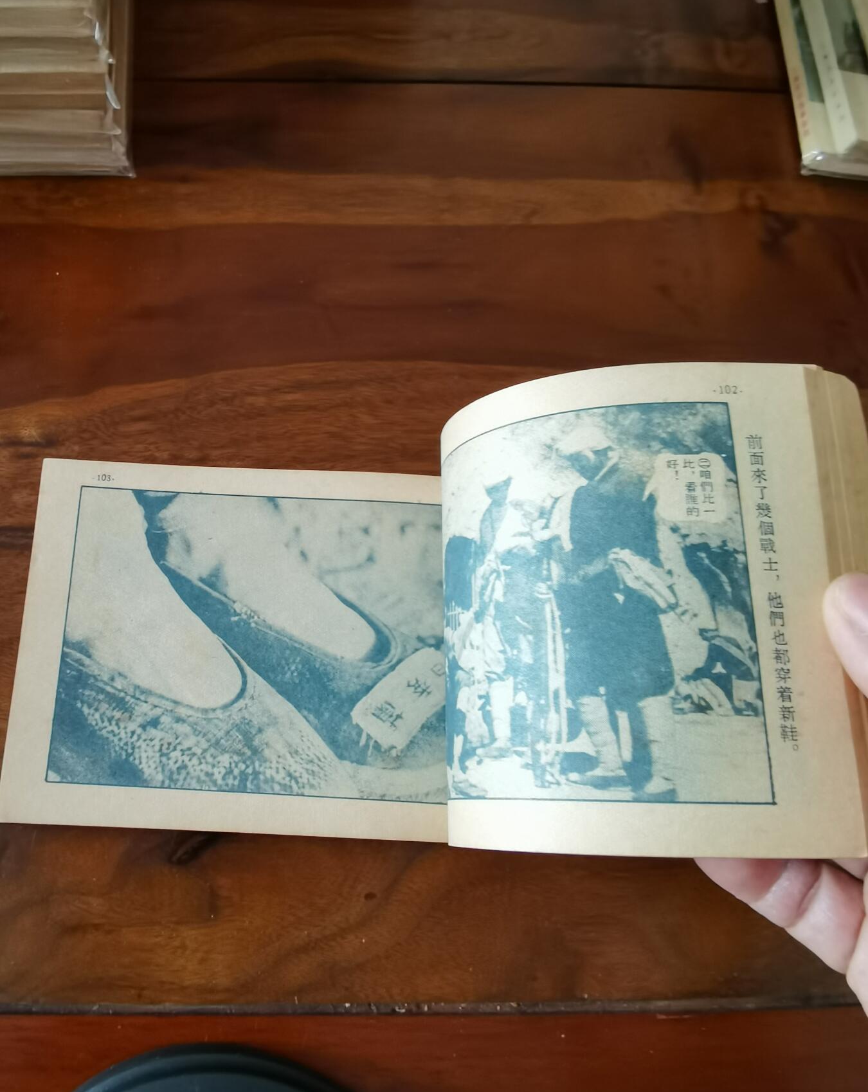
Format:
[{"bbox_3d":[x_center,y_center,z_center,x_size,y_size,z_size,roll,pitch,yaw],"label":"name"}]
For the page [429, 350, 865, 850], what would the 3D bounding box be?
[{"bbox_3d":[0.041,0.014,0.199,0.087,0.034,0.102,-5,73,14],"label":"page"}]

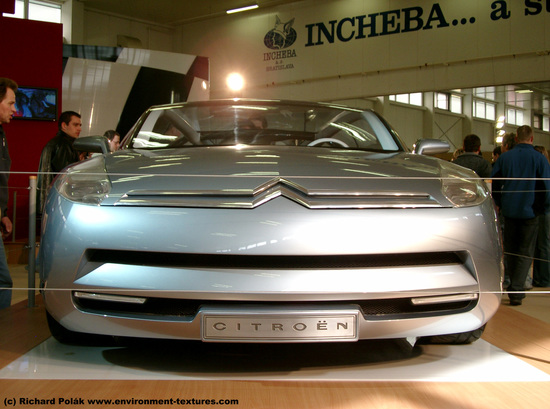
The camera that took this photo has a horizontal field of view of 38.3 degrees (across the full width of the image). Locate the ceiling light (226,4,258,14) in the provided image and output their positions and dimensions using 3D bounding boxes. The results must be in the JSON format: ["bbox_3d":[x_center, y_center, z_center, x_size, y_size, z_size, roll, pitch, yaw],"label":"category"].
[{"bbox_3d":[-1.018,-6.106,24.800,1.270,0.100,0.150,1,1,39],"label":"ceiling light"}]

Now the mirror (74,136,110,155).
[{"bbox_3d":[-1.009,-0.326,4.380,0.190,0.100,0.130,0,1,-2],"label":"mirror"}]

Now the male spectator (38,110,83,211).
[{"bbox_3d":[-1.860,0.066,6.900,0.420,1.770,0.500,1,1,25],"label":"male spectator"}]

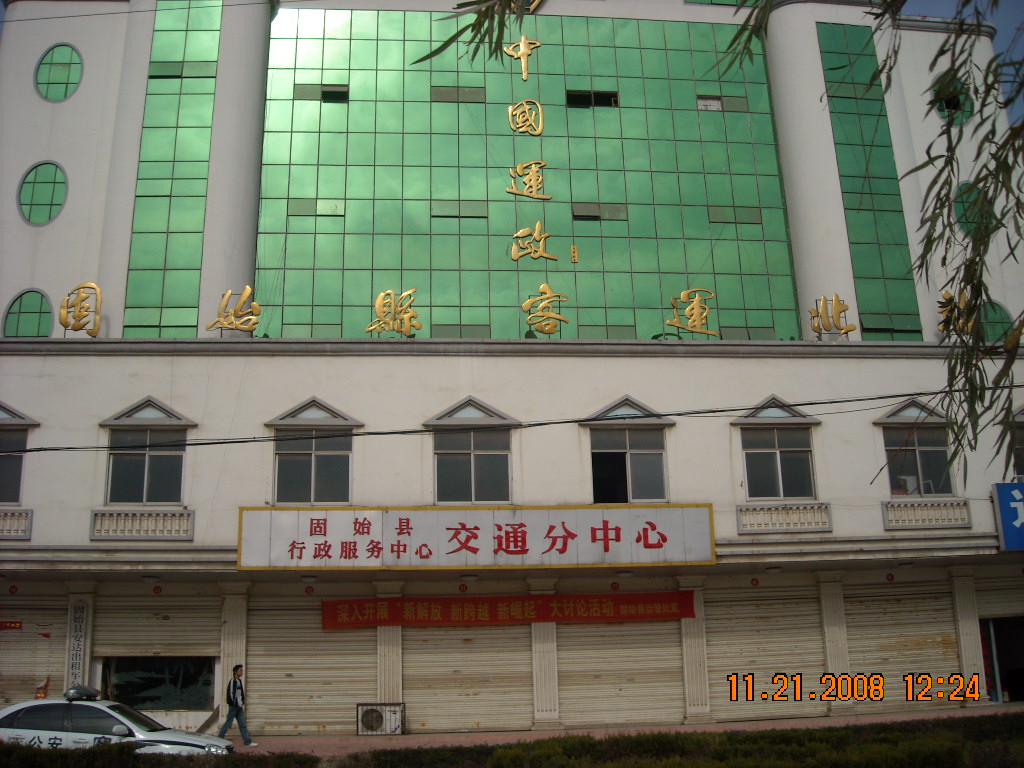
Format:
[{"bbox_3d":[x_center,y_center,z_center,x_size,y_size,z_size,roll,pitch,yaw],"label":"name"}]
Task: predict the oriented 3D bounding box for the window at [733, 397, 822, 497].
[{"bbox_3d":[6.139,1.457,23.817,2.101,2.473,0.280,0,-16,-6],"label":"window"}]

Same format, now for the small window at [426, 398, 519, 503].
[{"bbox_3d":[-0.873,1.456,23.086,2.106,2.461,0.280,0,-16,-6],"label":"small window"}]

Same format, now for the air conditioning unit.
[{"bbox_3d":[-2.729,6.942,21.487,0.970,0.640,0.400,0,-16,-6],"label":"air conditioning unit"}]

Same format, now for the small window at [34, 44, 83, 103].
[{"bbox_3d":[-10.803,-7.413,24.720,1.130,1.600,0.150,0,-16,-6],"label":"small window"}]

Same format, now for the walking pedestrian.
[{"bbox_3d":[-5.469,6.383,20.555,0.760,1.650,0.500,0,-16,-6],"label":"walking pedestrian"}]

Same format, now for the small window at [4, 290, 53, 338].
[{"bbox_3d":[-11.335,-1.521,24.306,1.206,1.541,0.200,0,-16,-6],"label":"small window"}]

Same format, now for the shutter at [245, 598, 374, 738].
[{"bbox_3d":[-4.308,6.038,22.248,2.780,2.850,0.120,0,-16,-6],"label":"shutter"}]

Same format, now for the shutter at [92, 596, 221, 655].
[{"bbox_3d":[-8.095,5.504,23.563,2.900,1.327,0.120,0,-16,-6],"label":"shutter"}]

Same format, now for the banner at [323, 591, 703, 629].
[{"bbox_3d":[-0.003,5.272,24.084,8.640,0.681,0.060,0,-16,-6],"label":"banner"}]

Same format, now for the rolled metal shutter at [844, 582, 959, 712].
[{"bbox_3d":[8.900,6.055,23.659,2.620,2.850,0.120,0,-16,-6],"label":"rolled metal shutter"}]

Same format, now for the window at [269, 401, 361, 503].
[{"bbox_3d":[-4.184,1.426,21.878,2.020,2.270,0.250,0,-16,-6],"label":"window"}]

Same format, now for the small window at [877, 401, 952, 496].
[{"bbox_3d":[9.058,1.439,23.273,1.880,2.250,0.250,0,-16,-6],"label":"small window"}]

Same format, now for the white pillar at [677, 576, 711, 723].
[{"bbox_3d":[4.062,5.926,23.111,0.680,3.250,0.480,0,-16,-6],"label":"white pillar"}]

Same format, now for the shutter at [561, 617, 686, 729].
[{"bbox_3d":[2.399,6.102,22.891,2.780,2.850,0.120,0,-16,-6],"label":"shutter"}]

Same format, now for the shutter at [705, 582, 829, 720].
[{"bbox_3d":[6.082,6.479,24.718,2.846,3.096,0.120,0,-16,-6],"label":"shutter"}]

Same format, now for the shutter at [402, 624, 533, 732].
[{"bbox_3d":[-1.037,6.564,23.932,2.961,2.936,0.120,0,-16,-6],"label":"shutter"}]

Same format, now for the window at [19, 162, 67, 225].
[{"bbox_3d":[-11.434,-4.640,25.233,1.199,1.739,0.200,0,-16,-6],"label":"window"}]

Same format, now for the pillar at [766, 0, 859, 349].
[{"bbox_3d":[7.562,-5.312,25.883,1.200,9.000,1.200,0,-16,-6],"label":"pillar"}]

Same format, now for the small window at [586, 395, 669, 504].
[{"bbox_3d":[2.547,1.447,22.536,1.950,2.250,0.250,0,-16,-6],"label":"small window"}]

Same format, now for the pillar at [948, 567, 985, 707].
[{"bbox_3d":[11.092,6.163,25.273,0.713,3.418,0.400,0,-16,-6],"label":"pillar"}]

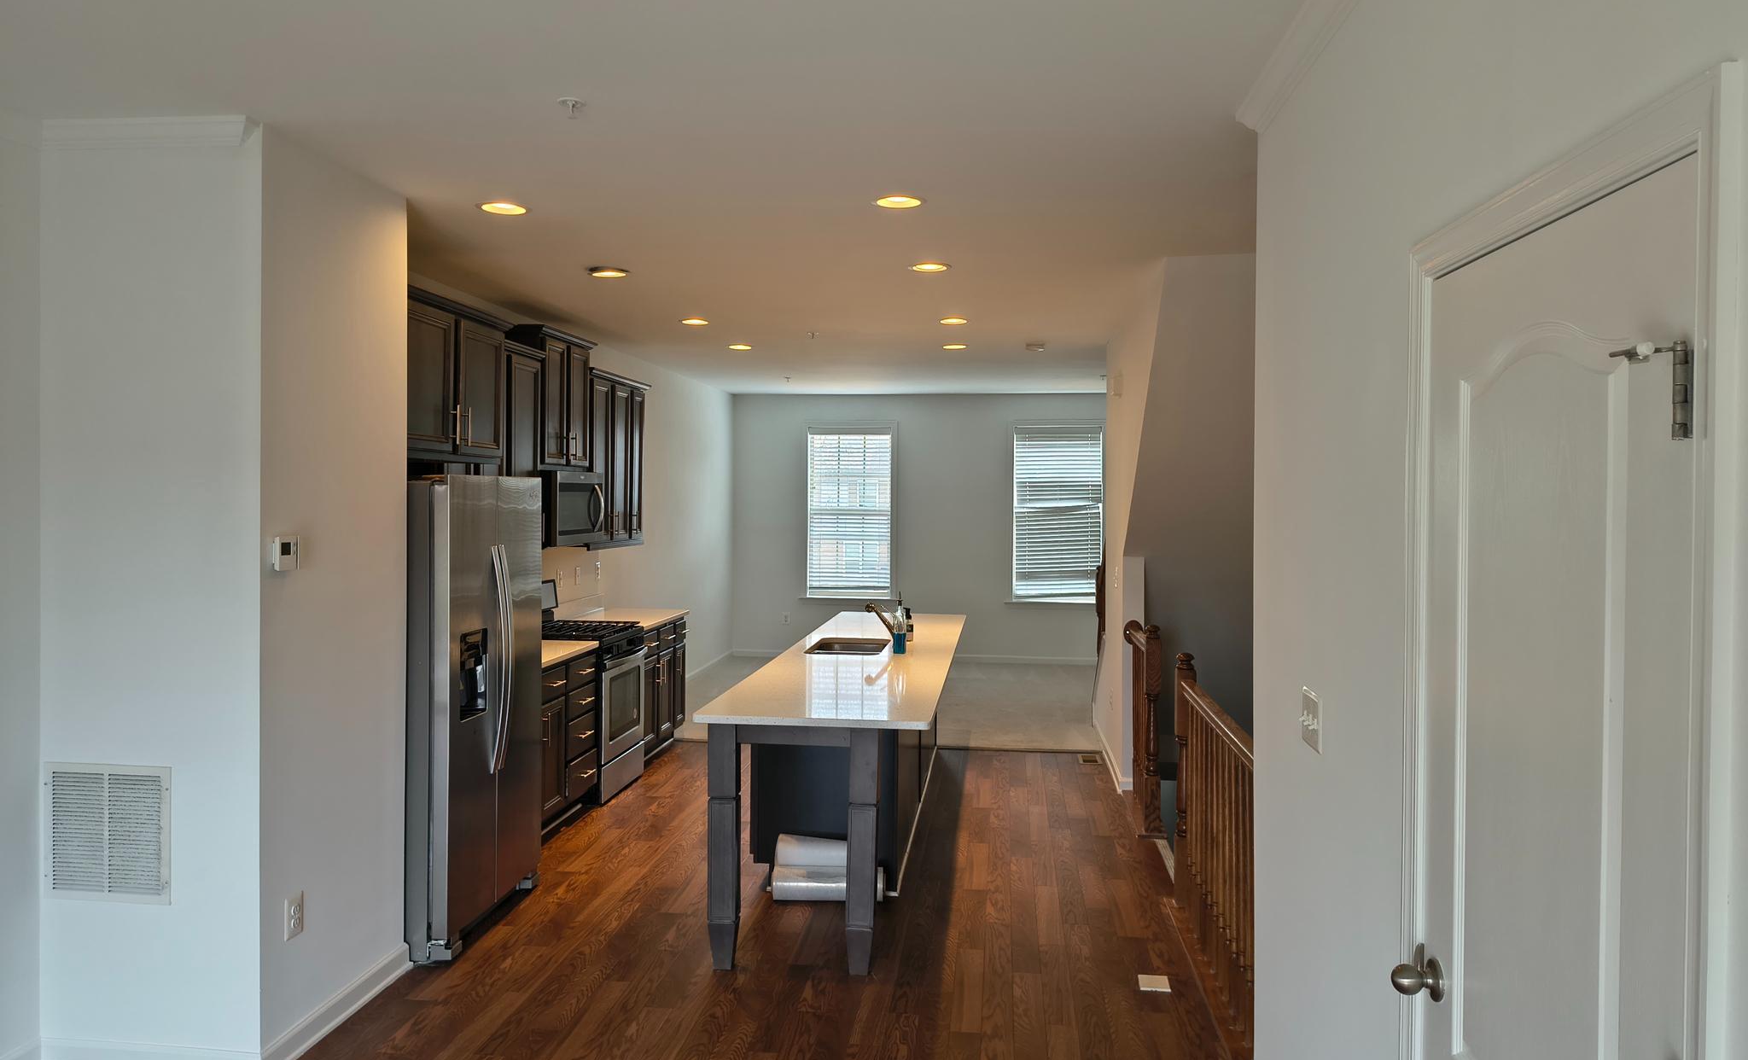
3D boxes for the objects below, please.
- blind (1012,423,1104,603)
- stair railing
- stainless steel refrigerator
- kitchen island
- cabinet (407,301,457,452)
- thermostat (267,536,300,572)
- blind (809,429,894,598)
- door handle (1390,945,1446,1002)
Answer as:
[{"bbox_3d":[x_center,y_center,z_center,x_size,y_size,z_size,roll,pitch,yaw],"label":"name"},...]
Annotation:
[{"bbox_3d":[1.864,-0.165,12.369,0.885,1.800,0.070,1,2,6],"label":"blind"},{"bbox_3d":[1.218,1.060,4.275,0.090,1.060,1.700,1,2,6],"label":"stair railing"},{"bbox_3d":[-1.852,0.663,4.930,0.780,1.773,0.920,1,2,6],"label":"stainless steel refrigerator"},{"bbox_3d":[-0.019,1.079,6.239,0.848,0.918,3.990,1,2,6],"label":"kitchen island"},{"bbox_3d":[-1.986,-0.574,4.681,0.595,0.565,0.430,1,2,6],"label":"cabinet"},{"bbox_3d":[-1.722,0.070,3.549,0.032,0.102,0.110,1,2,6],"label":"thermostat"},{"bbox_3d":[-0.257,-0.191,12.588,0.887,1.790,0.070,1,2,6],"label":"blind"},{"bbox_3d":[0.885,0.736,1.984,0.072,0.071,0.072,1,2,6],"label":"door handle"}]

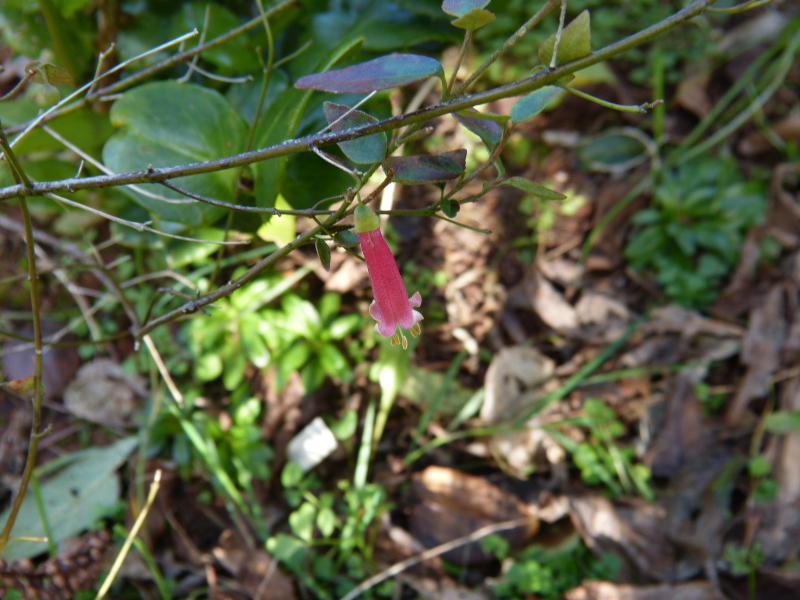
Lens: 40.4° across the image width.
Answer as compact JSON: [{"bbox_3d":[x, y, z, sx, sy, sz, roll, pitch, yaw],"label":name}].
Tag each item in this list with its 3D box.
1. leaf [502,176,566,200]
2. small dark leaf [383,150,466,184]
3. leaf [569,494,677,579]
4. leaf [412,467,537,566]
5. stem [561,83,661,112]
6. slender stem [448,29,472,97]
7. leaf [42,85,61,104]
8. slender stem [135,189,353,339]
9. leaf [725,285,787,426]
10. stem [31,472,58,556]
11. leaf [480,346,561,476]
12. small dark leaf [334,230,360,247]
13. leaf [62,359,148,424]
[{"bbox_3d":[0.042,-0.034,0.335,0.020,0.003,0.007,15,29,-3],"label":"leaf"},{"bbox_3d":[0.007,-0.040,0.330,0.025,0.004,0.009,-7,53,-5],"label":"small dark leaf"},{"bbox_3d":[0.123,0.132,0.600,0.036,0.015,0.065,-26,48,-27],"label":"leaf"},{"bbox_3d":[0.041,0.122,0.623,0.073,0.022,0.054,0,40,0],"label":"leaf"},{"bbox_3d":[0.065,-0.062,0.335,0.033,0.005,0.005,9,0,0],"label":"stem"},{"bbox_3d":[0.018,-0.073,0.335,0.002,0.021,0.002,20,15,0],"label":"slender stem"},{"bbox_3d":[-0.135,-0.079,0.420,0.007,0.007,0.004,0,40,0],"label":"leaf"},{"bbox_3d":[-0.049,-0.011,0.342,0.083,0.006,0.006,-33,0,12],"label":"slender stem"},{"bbox_3d":[0.223,0.035,0.680,0.034,0.018,0.115,10,42,11],"label":"leaf"},{"bbox_3d":[-0.185,0.112,0.565,0.004,0.046,0.004,-12,7,0],"label":"stem"},{"bbox_3d":[0.074,0.069,0.684,0.047,0.025,0.089,0,40,0],"label":"leaf"},{"bbox_3d":[-0.016,-0.019,0.340,0.009,0.003,0.006,8,45,0],"label":"small dark leaf"},{"bbox_3d":[-0.190,0.059,0.702,0.049,0.016,0.046,0,40,0],"label":"leaf"}]

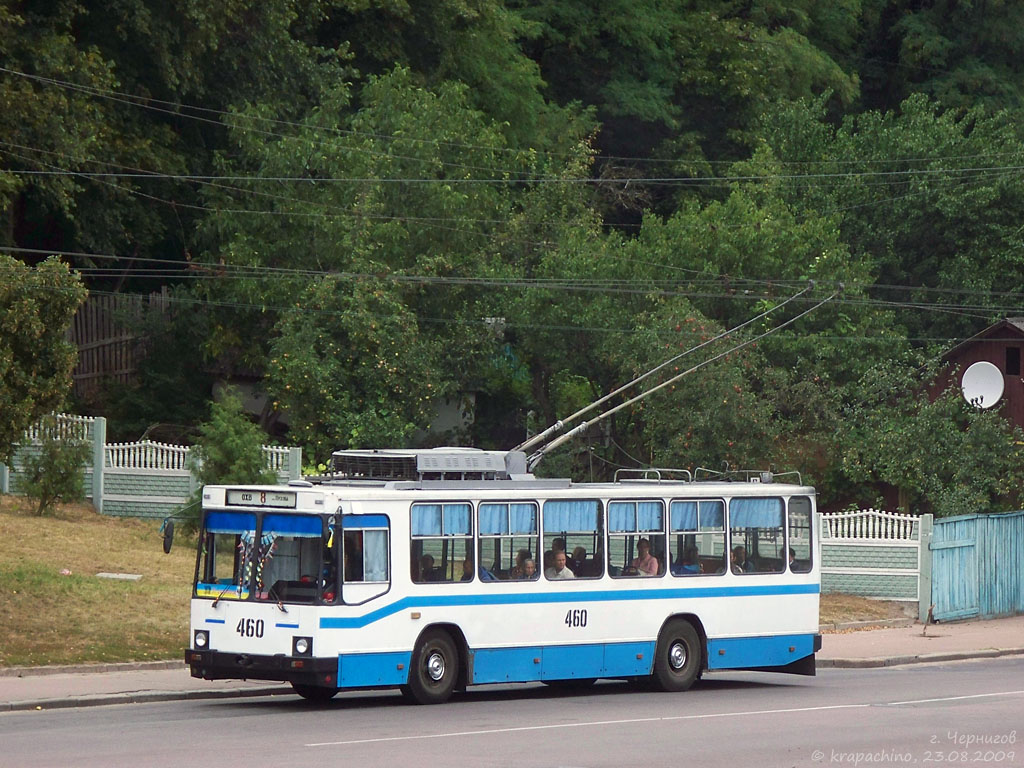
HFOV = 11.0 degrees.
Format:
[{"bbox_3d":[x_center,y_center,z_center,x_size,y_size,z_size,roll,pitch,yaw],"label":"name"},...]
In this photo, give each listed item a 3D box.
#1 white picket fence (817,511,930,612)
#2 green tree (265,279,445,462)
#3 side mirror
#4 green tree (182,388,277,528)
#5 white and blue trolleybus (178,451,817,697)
[{"bbox_3d":[6.270,3.122,92.100,2.100,1.850,0.170,1,0,23],"label":"white picket fence"},{"bbox_3d":[-3.017,0.086,102.000,3.400,4.400,3.400,1,0,0],"label":"green tree"},{"bbox_3d":[-4.679,2.093,72.594,0.080,0.450,0.220,7,-1,-22],"label":"side mirror"},{"bbox_3d":[-5.014,1.464,94.500,1.750,2.750,1.700,1,0,0],"label":"green tree"},{"bbox_3d":[0.107,2.667,76.299,2.500,3.503,11.407,1,0,39],"label":"white and blue trolleybus"}]

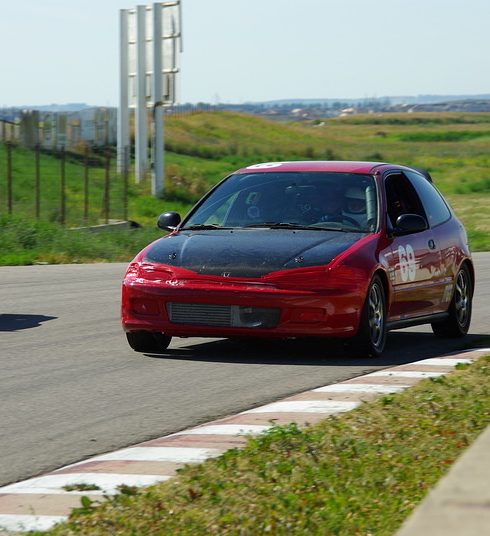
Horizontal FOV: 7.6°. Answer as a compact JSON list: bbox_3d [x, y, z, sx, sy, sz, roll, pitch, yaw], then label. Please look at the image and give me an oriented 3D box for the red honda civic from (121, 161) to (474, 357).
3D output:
[{"bbox_3d":[0.421,-0.109,25.460,1.720,1.300,4.070,1,2,16],"label":"red honda civic"}]

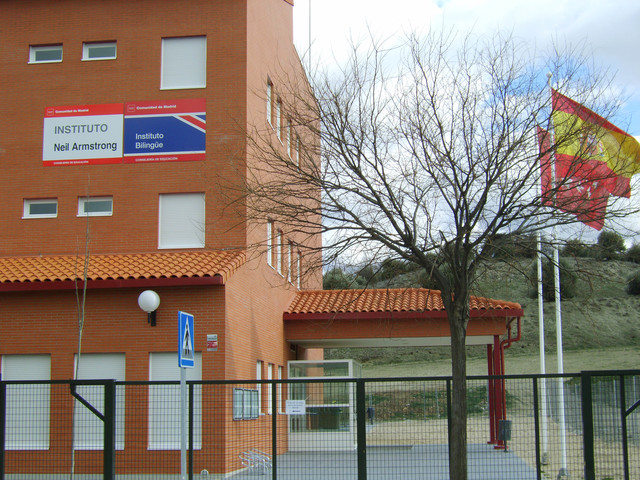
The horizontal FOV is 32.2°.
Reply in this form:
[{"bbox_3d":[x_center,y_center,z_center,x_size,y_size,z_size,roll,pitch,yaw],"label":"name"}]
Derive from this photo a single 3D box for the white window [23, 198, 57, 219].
[{"bbox_3d":[-6.645,-0.759,26.411,0.857,0.490,0.160,-1,-9,6],"label":"white window"}]

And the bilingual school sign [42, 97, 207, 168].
[{"bbox_3d":[-4.670,-2.550,26.395,3.947,1.488,0.060,-1,-9,6],"label":"bilingual school sign"}]

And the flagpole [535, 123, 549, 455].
[{"bbox_3d":[4.721,1.007,23.744,0.130,7.456,0.130,-1,-9,6],"label":"flagpole"}]

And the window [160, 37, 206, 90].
[{"bbox_3d":[-3.260,-4.237,26.584,1.107,1.305,0.160,-1,-9,6],"label":"window"}]

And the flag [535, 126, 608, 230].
[{"bbox_3d":[5.535,-1.370,24.318,1.600,2.100,0.400,3,-9,-22],"label":"flag"}]

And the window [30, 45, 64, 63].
[{"bbox_3d":[-6.654,-4.520,26.967,0.854,0.491,0.160,-1,-9,6],"label":"window"}]

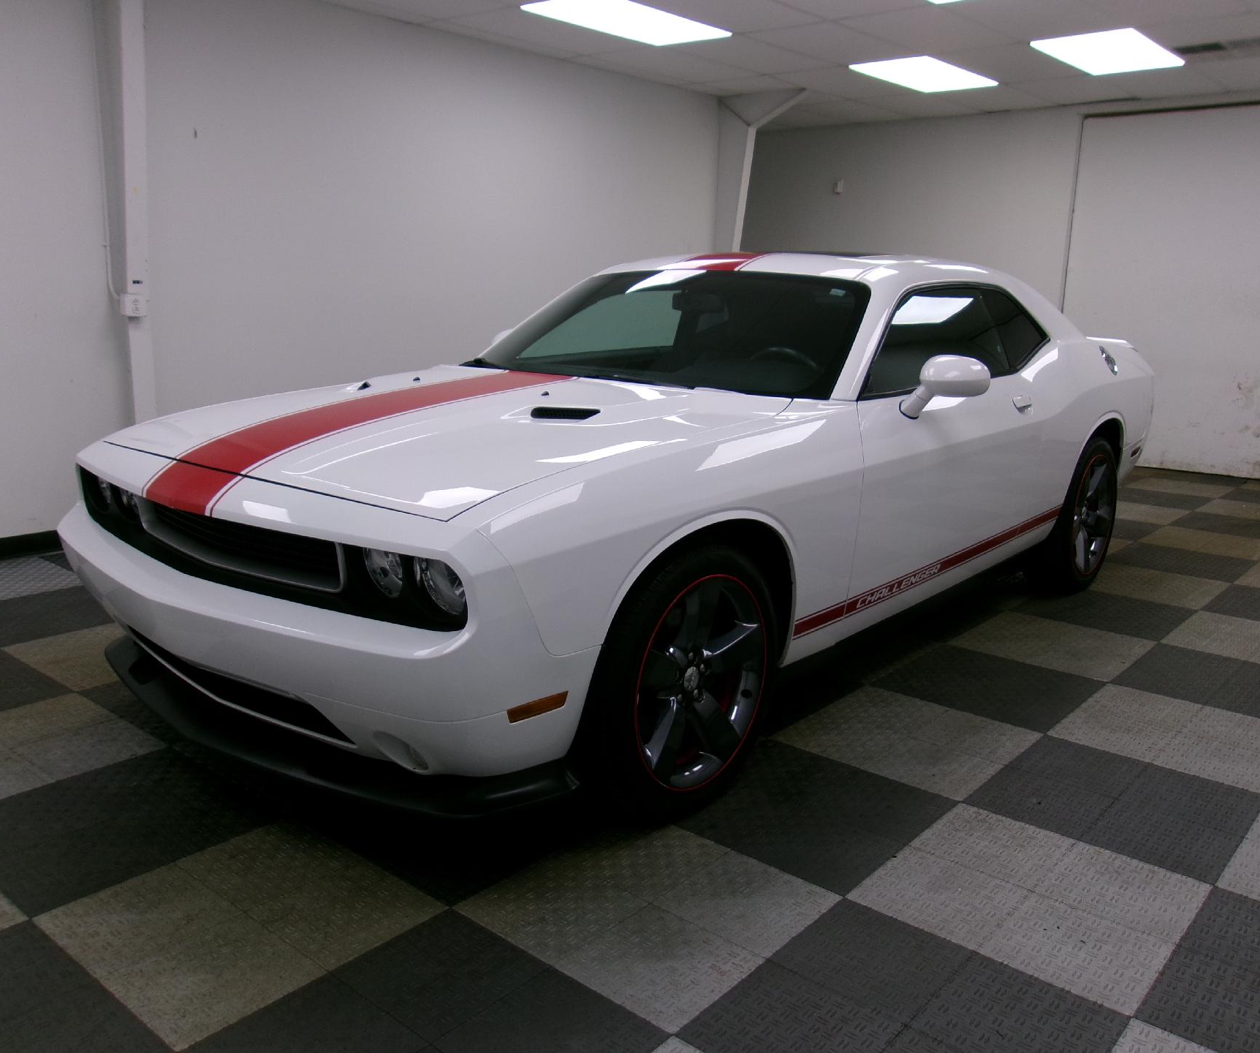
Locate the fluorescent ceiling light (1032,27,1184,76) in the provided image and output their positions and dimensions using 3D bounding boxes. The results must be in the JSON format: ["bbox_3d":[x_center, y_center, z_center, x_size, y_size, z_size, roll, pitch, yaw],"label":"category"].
[{"bbox_3d":[2.974,-2.953,6.763,0.600,0.070,1.200,11,16,39],"label":"fluorescent ceiling light"}]

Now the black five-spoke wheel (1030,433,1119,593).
[{"bbox_3d":[1.998,-0.077,4.999,0.250,0.720,0.720,12,16,39],"label":"black five-spoke wheel"}]

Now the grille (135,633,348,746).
[{"bbox_3d":[-1.013,0.361,2.692,1.020,0.133,0.130,11,16,39],"label":"grille"}]

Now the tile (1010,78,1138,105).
[{"bbox_3d":[3.279,-3.200,8.045,0.600,0.020,1.145,12,16,39],"label":"tile"}]

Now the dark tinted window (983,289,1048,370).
[{"bbox_3d":[1.579,-0.791,4.394,0.060,0.320,0.520,-15,-1,41],"label":"dark tinted window"}]

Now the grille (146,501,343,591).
[{"bbox_3d":[-0.987,0.021,2.642,0.910,0.145,0.120,11,16,39],"label":"grille"}]

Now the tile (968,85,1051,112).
[{"bbox_3d":[2.814,-3.295,8.429,0.600,0.020,1.145,12,16,39],"label":"tile"}]

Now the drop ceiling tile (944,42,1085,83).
[{"bbox_3d":[2.513,-3.021,7.163,0.600,0.020,1.210,12,16,39],"label":"drop ceiling tile"}]

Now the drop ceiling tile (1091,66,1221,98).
[{"bbox_3d":[3.699,-3.105,7.626,0.600,0.025,1.120,11,16,39],"label":"drop ceiling tile"}]

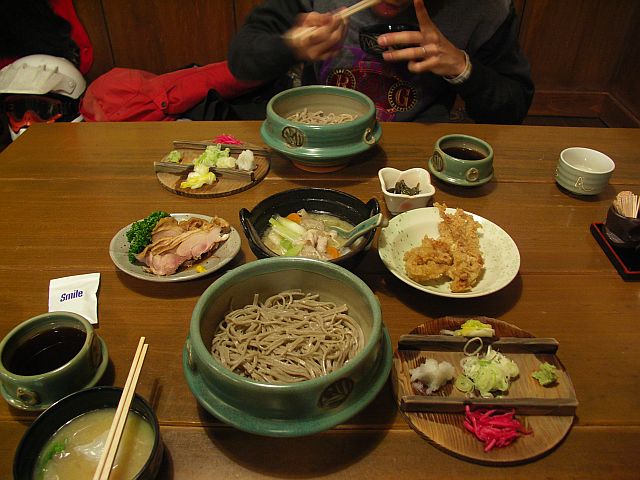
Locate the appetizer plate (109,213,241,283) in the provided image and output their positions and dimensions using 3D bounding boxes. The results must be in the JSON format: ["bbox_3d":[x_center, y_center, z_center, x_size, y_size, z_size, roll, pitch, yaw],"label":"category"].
[{"bbox_3d":[-0.191,0.016,0.692,0.171,0.034,0.148,5,39,6],"label":"appetizer plate"}]

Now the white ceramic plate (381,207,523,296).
[{"bbox_3d":[0.168,0.022,0.689,0.181,0.033,0.181,1,37,0],"label":"white ceramic plate"}]

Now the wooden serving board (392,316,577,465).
[{"bbox_3d":[0.168,0.140,0.536,0.185,0.033,0.185,0,37,0],"label":"wooden serving board"}]

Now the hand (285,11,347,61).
[{"bbox_3d":[-0.008,-0.379,0.965,0.108,0.090,0.085,20,42,23],"label":"hand"}]

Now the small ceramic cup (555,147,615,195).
[{"bbox_3d":[0.431,-0.109,0.849,0.082,0.052,0.082,1,37,0],"label":"small ceramic cup"}]

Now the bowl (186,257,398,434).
[{"bbox_3d":[-0.030,0.107,0.523,0.207,0.098,0.207,0,37,0],"label":"bowl"}]

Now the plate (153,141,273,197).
[{"bbox_3d":[-0.180,-0.128,0.876,0.188,0.032,0.186,0,38,0],"label":"plate"}]

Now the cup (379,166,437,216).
[{"bbox_3d":[0.132,-0.072,0.802,0.075,0.045,0.075,-1,38,-3],"label":"cup"}]

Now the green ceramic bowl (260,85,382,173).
[{"bbox_3d":[0.004,-0.189,0.909,0.207,0.098,0.207,0,37,0],"label":"green ceramic bowl"}]

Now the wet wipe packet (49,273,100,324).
[{"bbox_3d":[-0.305,0.073,0.637,0.061,0.008,0.090,-9,38,-12],"label":"wet wipe packet"}]

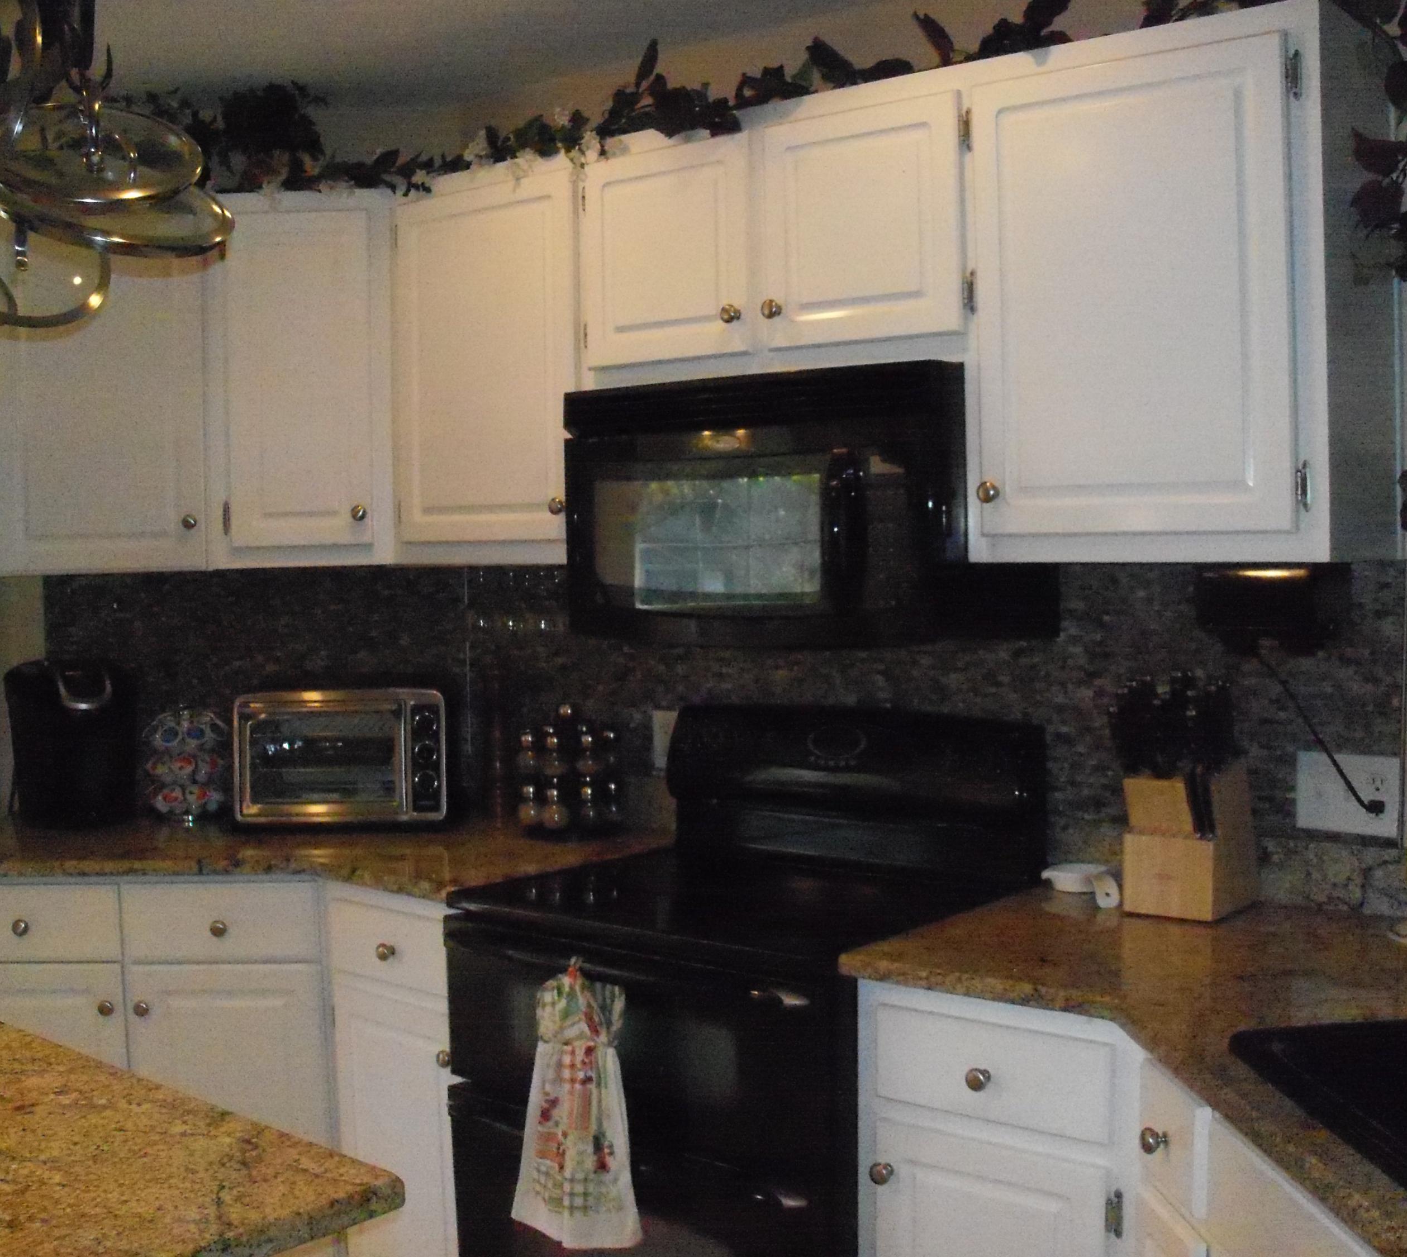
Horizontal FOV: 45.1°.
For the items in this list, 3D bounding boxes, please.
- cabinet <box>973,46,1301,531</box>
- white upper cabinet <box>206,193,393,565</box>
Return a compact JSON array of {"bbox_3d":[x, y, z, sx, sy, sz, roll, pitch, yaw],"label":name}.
[{"bbox_3d":[0.671,-0.450,2.393,0.510,0.701,0.335,1,4,38],"label":"cabinet"},{"bbox_3d":[-0.759,-0.476,3.345,0.356,0.716,0.340,-1,3,0],"label":"white upper cabinet"}]

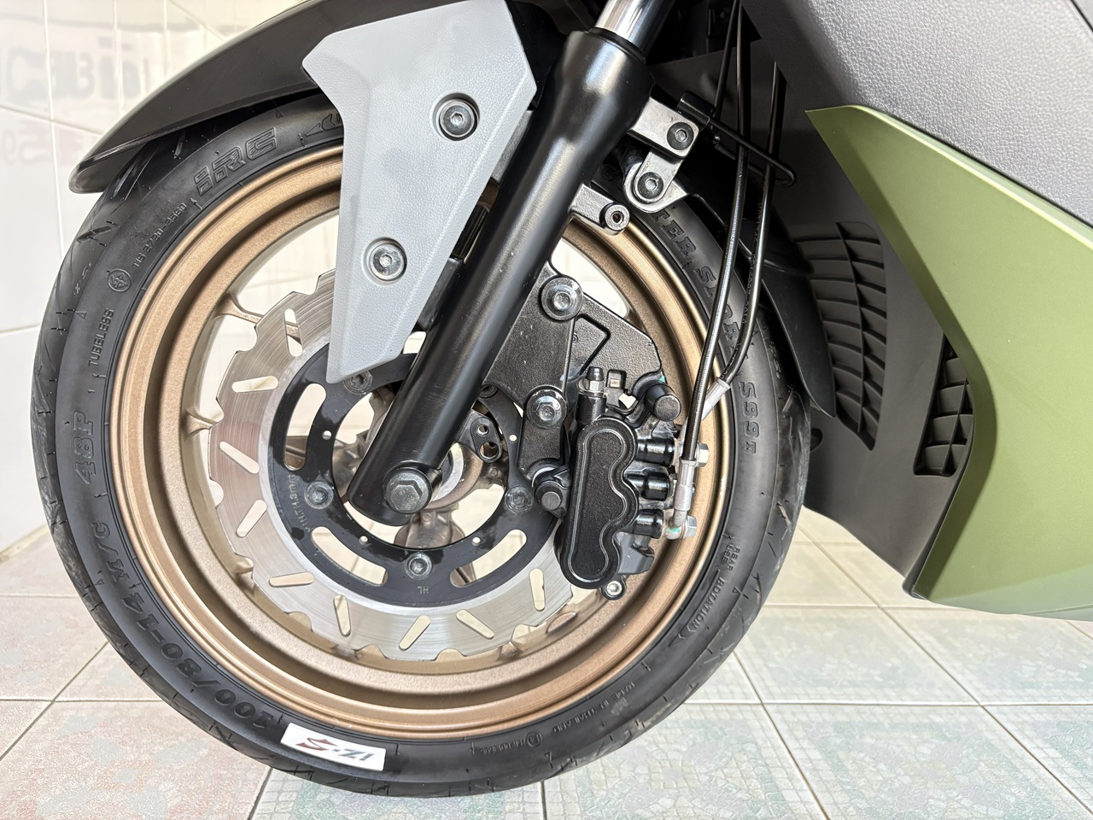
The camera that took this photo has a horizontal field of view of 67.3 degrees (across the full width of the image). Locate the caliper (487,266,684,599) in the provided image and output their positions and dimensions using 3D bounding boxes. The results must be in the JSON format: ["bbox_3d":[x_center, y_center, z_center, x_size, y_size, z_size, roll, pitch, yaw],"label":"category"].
[{"bbox_3d":[0.018,0.018,0.501,0.110,0.206,0.081,2,12,-3],"label":"caliper"}]

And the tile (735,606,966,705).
[{"bbox_3d":[0.286,0.248,0.833,0.200,0.010,0.200,2,12,-4],"label":"tile"}]

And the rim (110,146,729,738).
[{"bbox_3d":[-0.077,0.024,0.550,0.384,0.384,0.083,2,11,-3],"label":"rim"}]

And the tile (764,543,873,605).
[{"bbox_3d":[0.273,0.206,1.027,0.200,0.010,0.200,2,12,-4],"label":"tile"}]

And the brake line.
[{"bbox_3d":[0.116,-0.087,0.501,0.074,0.320,0.107,2,12,-3],"label":"brake line"}]

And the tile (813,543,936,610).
[{"bbox_3d":[0.474,0.212,1.041,0.200,0.010,0.200,2,12,-4],"label":"tile"}]

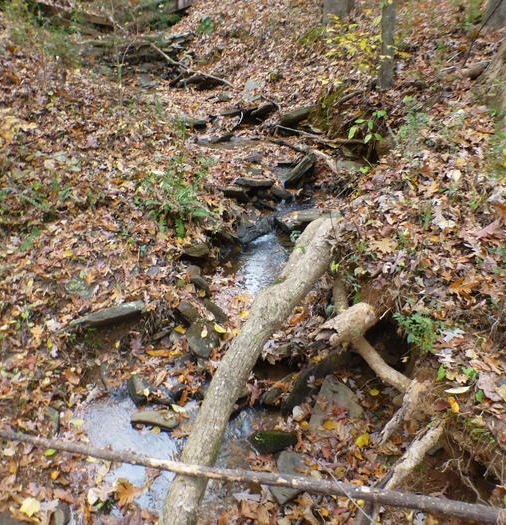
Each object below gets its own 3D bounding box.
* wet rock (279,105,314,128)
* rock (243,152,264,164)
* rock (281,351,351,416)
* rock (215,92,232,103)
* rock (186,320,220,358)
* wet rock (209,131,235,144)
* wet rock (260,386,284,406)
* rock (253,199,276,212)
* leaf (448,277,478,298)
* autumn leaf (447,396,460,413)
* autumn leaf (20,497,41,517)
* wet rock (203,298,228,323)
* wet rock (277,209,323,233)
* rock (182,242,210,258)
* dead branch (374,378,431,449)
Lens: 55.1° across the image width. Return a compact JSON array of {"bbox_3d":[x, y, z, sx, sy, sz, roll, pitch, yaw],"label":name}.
[{"bbox_3d":[0.538,-1.805,6.000,0.400,0.220,0.250,0,19,0],"label":"wet rock"},{"bbox_3d":[0.006,-1.200,5.600,0.220,0.080,0.180,0,29,0],"label":"rock"},{"bbox_3d":[0.303,0.561,2.285,0.419,0.110,0.130,-32,34,-33],"label":"rock"},{"bbox_3d":[-0.419,-2.346,6.900,0.220,0.110,0.200,0,19,0],"label":"rock"},{"bbox_3d":[-0.286,0.436,2.750,0.190,0.140,0.170,0,19,0],"label":"rock"},{"bbox_3d":[-0.352,-1.442,5.600,0.290,0.130,0.200,0,19,0],"label":"wet rock"},{"bbox_3d":[0.105,0.759,2.750,0.135,0.075,0.110,0,21,0],"label":"wet rock"},{"bbox_3d":[0.110,-0.546,4.650,0.200,0.080,0.150,0,21,0],"label":"rock"},{"bbox_3d":[1.166,0.142,2.700,0.145,0.030,0.120,-10,35,7],"label":"leaf"},{"bbox_3d":[0.826,0.585,2.000,0.050,0.040,0.060,0,19,0],"label":"autumn leaf"},{"bbox_3d":[-0.894,0.980,1.950,0.085,0.020,0.095,0,19,0],"label":"autumn leaf"},{"bbox_3d":[-0.194,0.246,2.500,0.075,0.060,0.183,-14,32,-34],"label":"wet rock"},{"bbox_3d":[0.431,-0.381,4.400,0.410,0.110,0.260,0,21,0],"label":"wet rock"},{"bbox_3d":[-0.468,-0.098,3.950,0.215,0.080,0.160,0,21,0],"label":"rock"},{"bbox_3d":[0.622,0.640,2.050,0.319,0.070,0.075,-48,36,-11],"label":"dead branch"}]

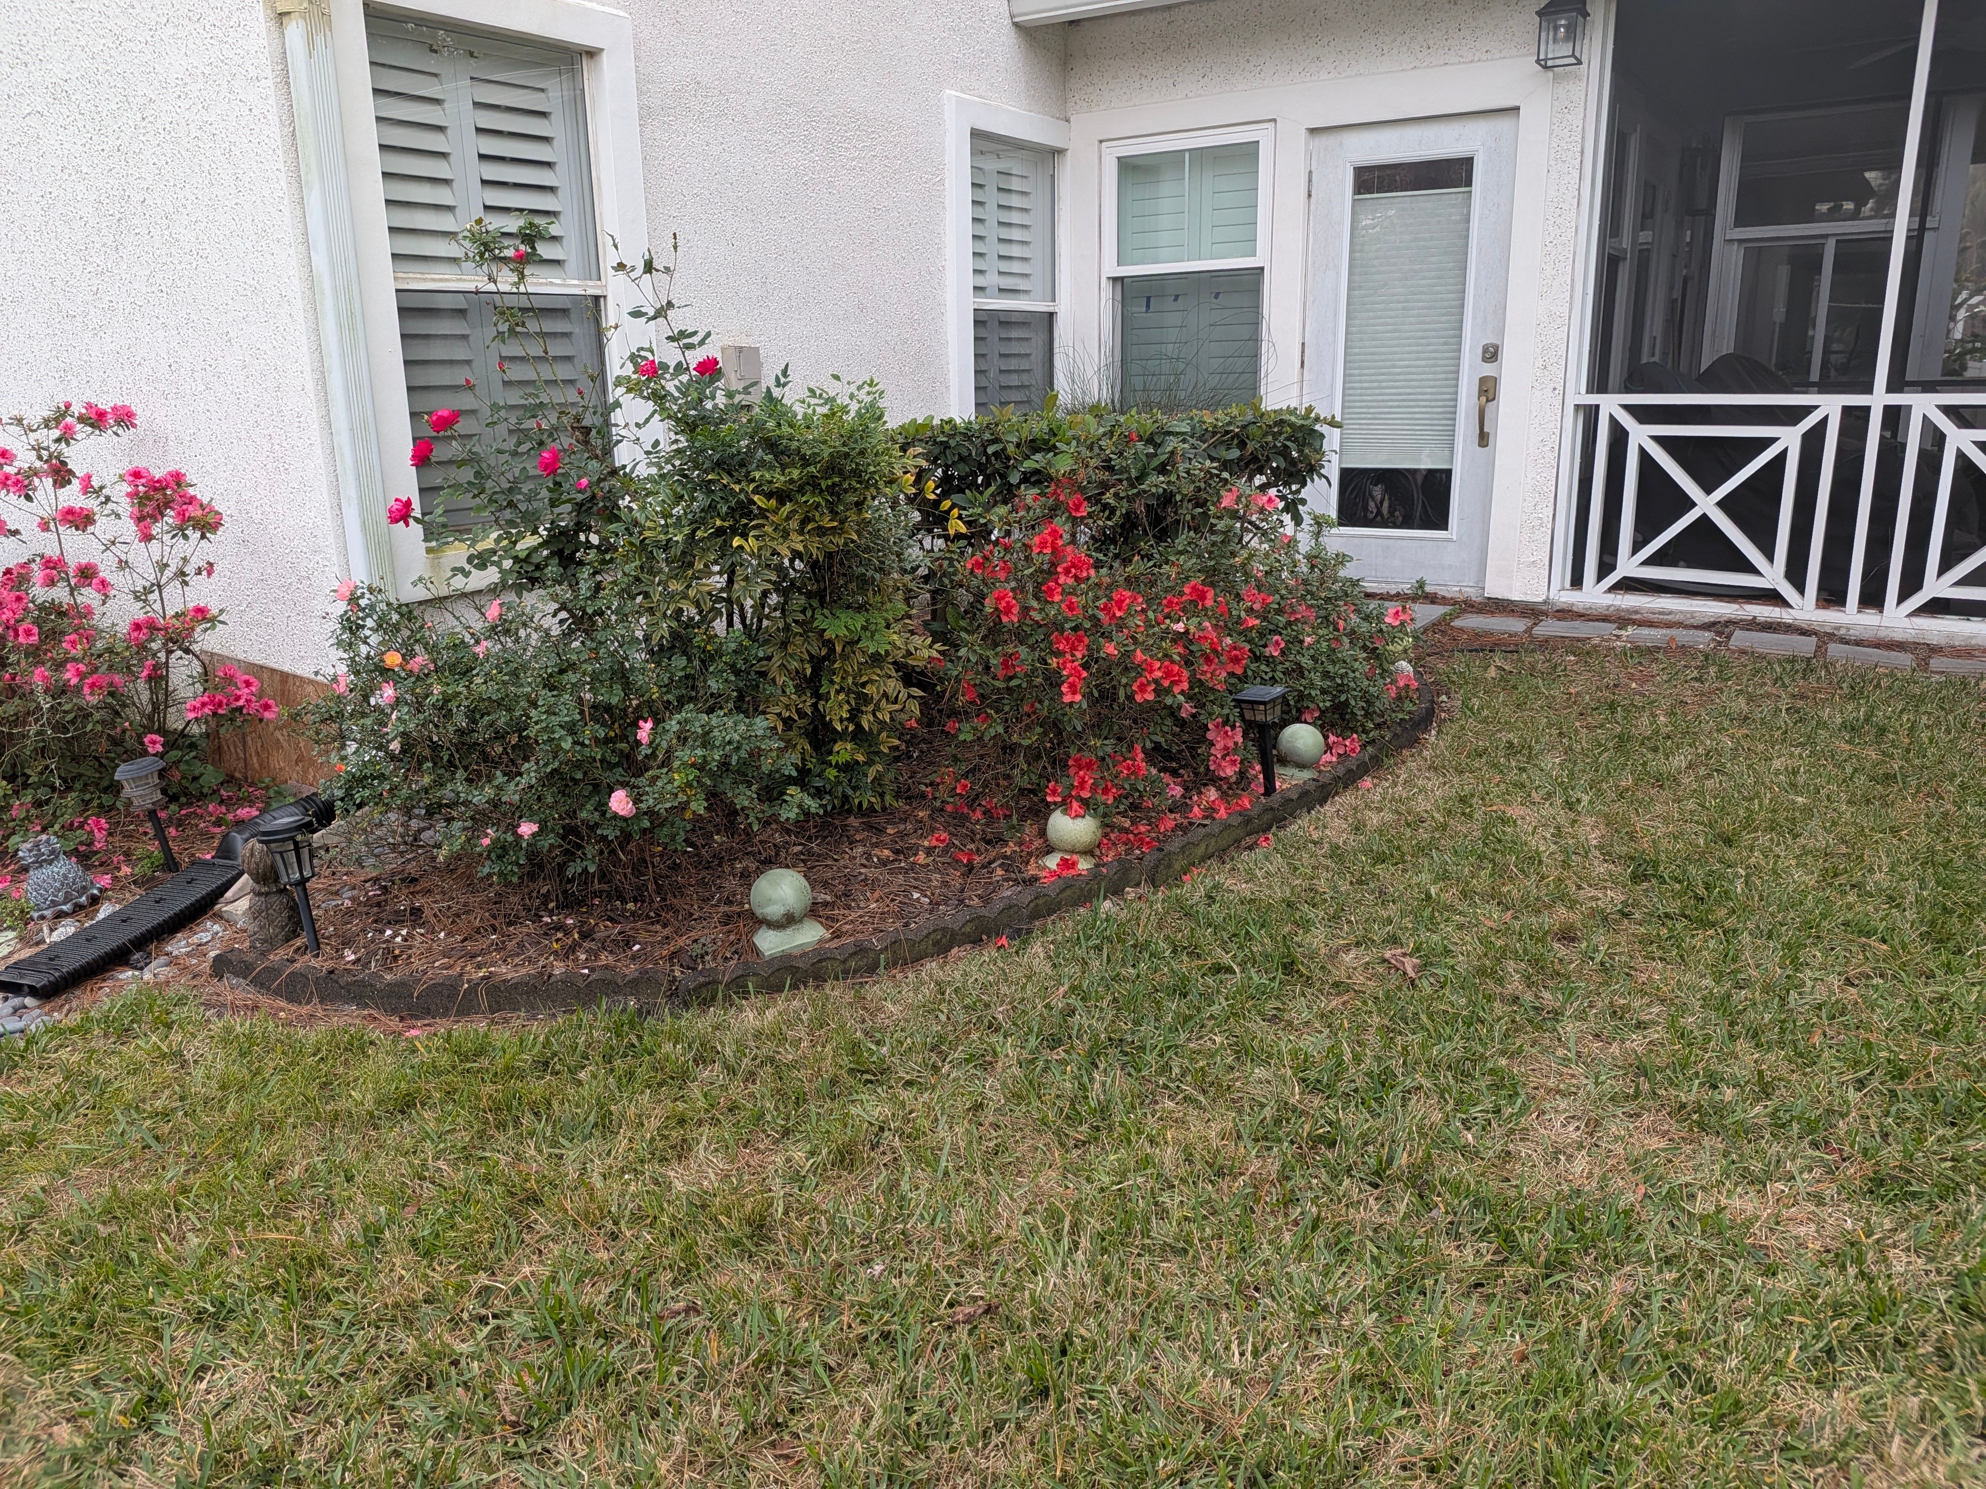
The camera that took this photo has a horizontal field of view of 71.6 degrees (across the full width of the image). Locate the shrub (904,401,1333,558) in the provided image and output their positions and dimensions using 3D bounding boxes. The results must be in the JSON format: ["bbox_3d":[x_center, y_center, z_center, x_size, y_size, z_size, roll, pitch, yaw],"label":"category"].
[{"bbox_3d":[0.453,-0.771,5.250,1.550,1.007,0.750,4,16,17],"label":"shrub"}]

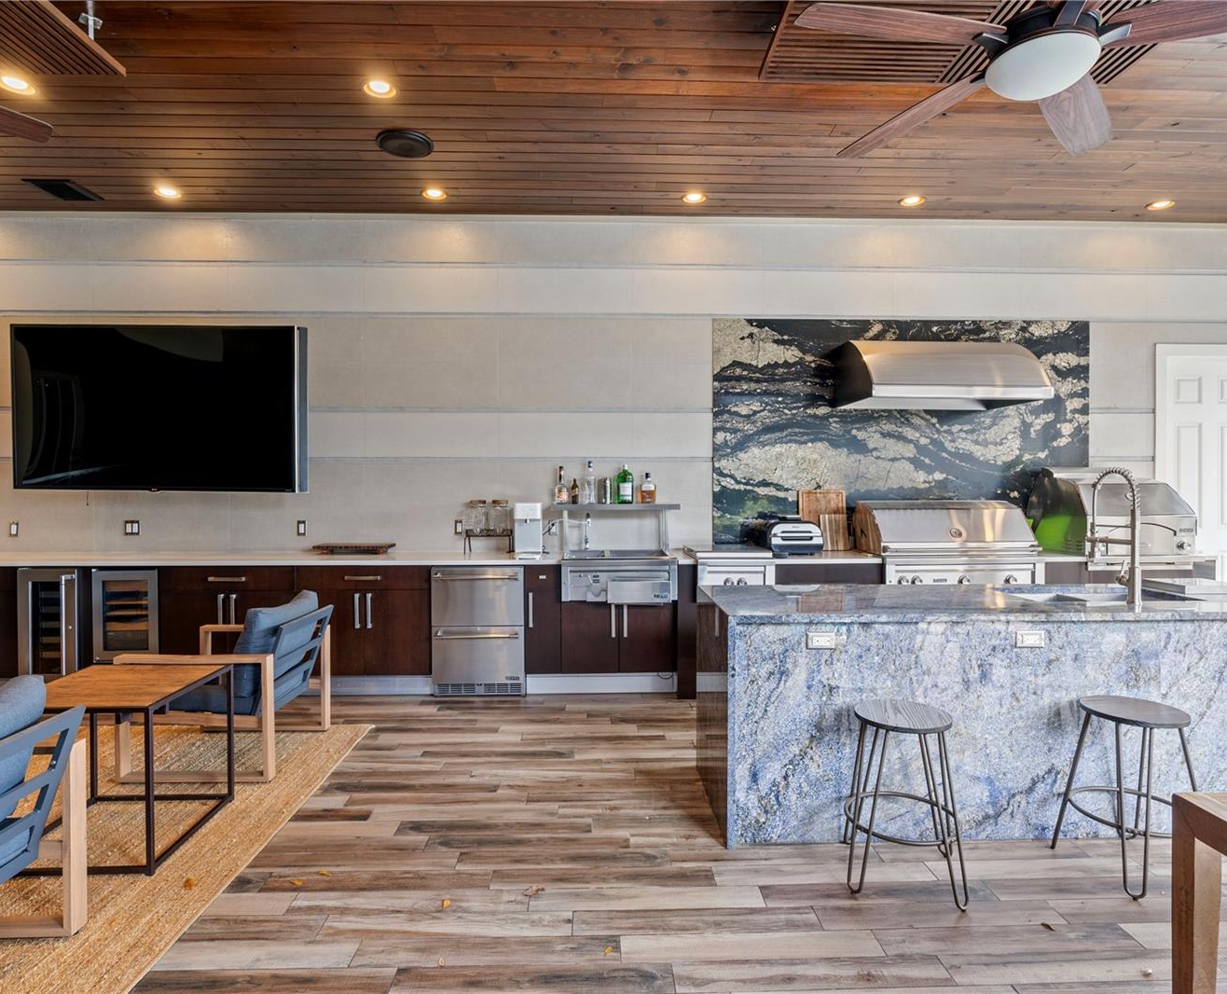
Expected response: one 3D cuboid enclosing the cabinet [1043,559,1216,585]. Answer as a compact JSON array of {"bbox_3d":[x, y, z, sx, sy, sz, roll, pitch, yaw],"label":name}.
[{"bbox_3d":[3.553,0.885,5.191,1.208,0.910,0.670,0,0,-2],"label":"cabinet"}]

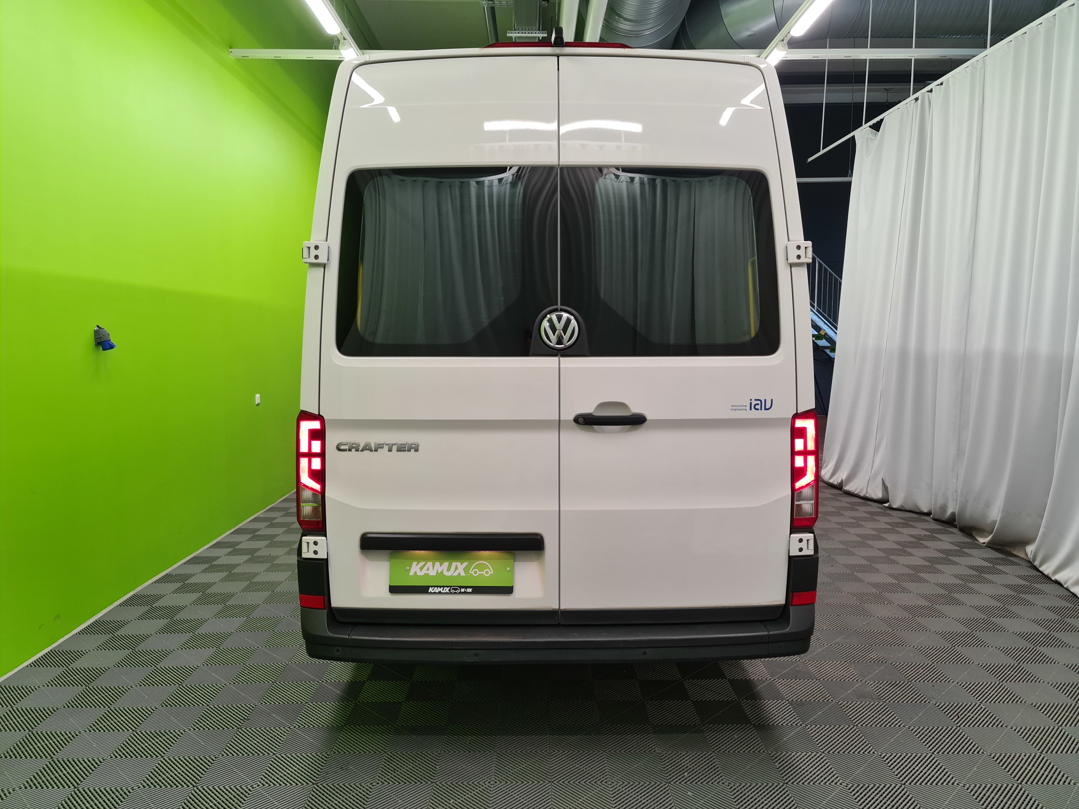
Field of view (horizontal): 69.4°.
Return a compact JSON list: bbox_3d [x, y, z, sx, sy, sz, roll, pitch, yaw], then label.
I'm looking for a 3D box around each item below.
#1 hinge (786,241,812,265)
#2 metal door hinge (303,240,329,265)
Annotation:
[{"bbox_3d":[0.919,-0.530,2.749,0.093,0.083,0.075,0,5,0],"label":"hinge"},{"bbox_3d":[-0.791,-0.530,2.749,0.093,0.083,0.075,0,5,0],"label":"metal door hinge"}]

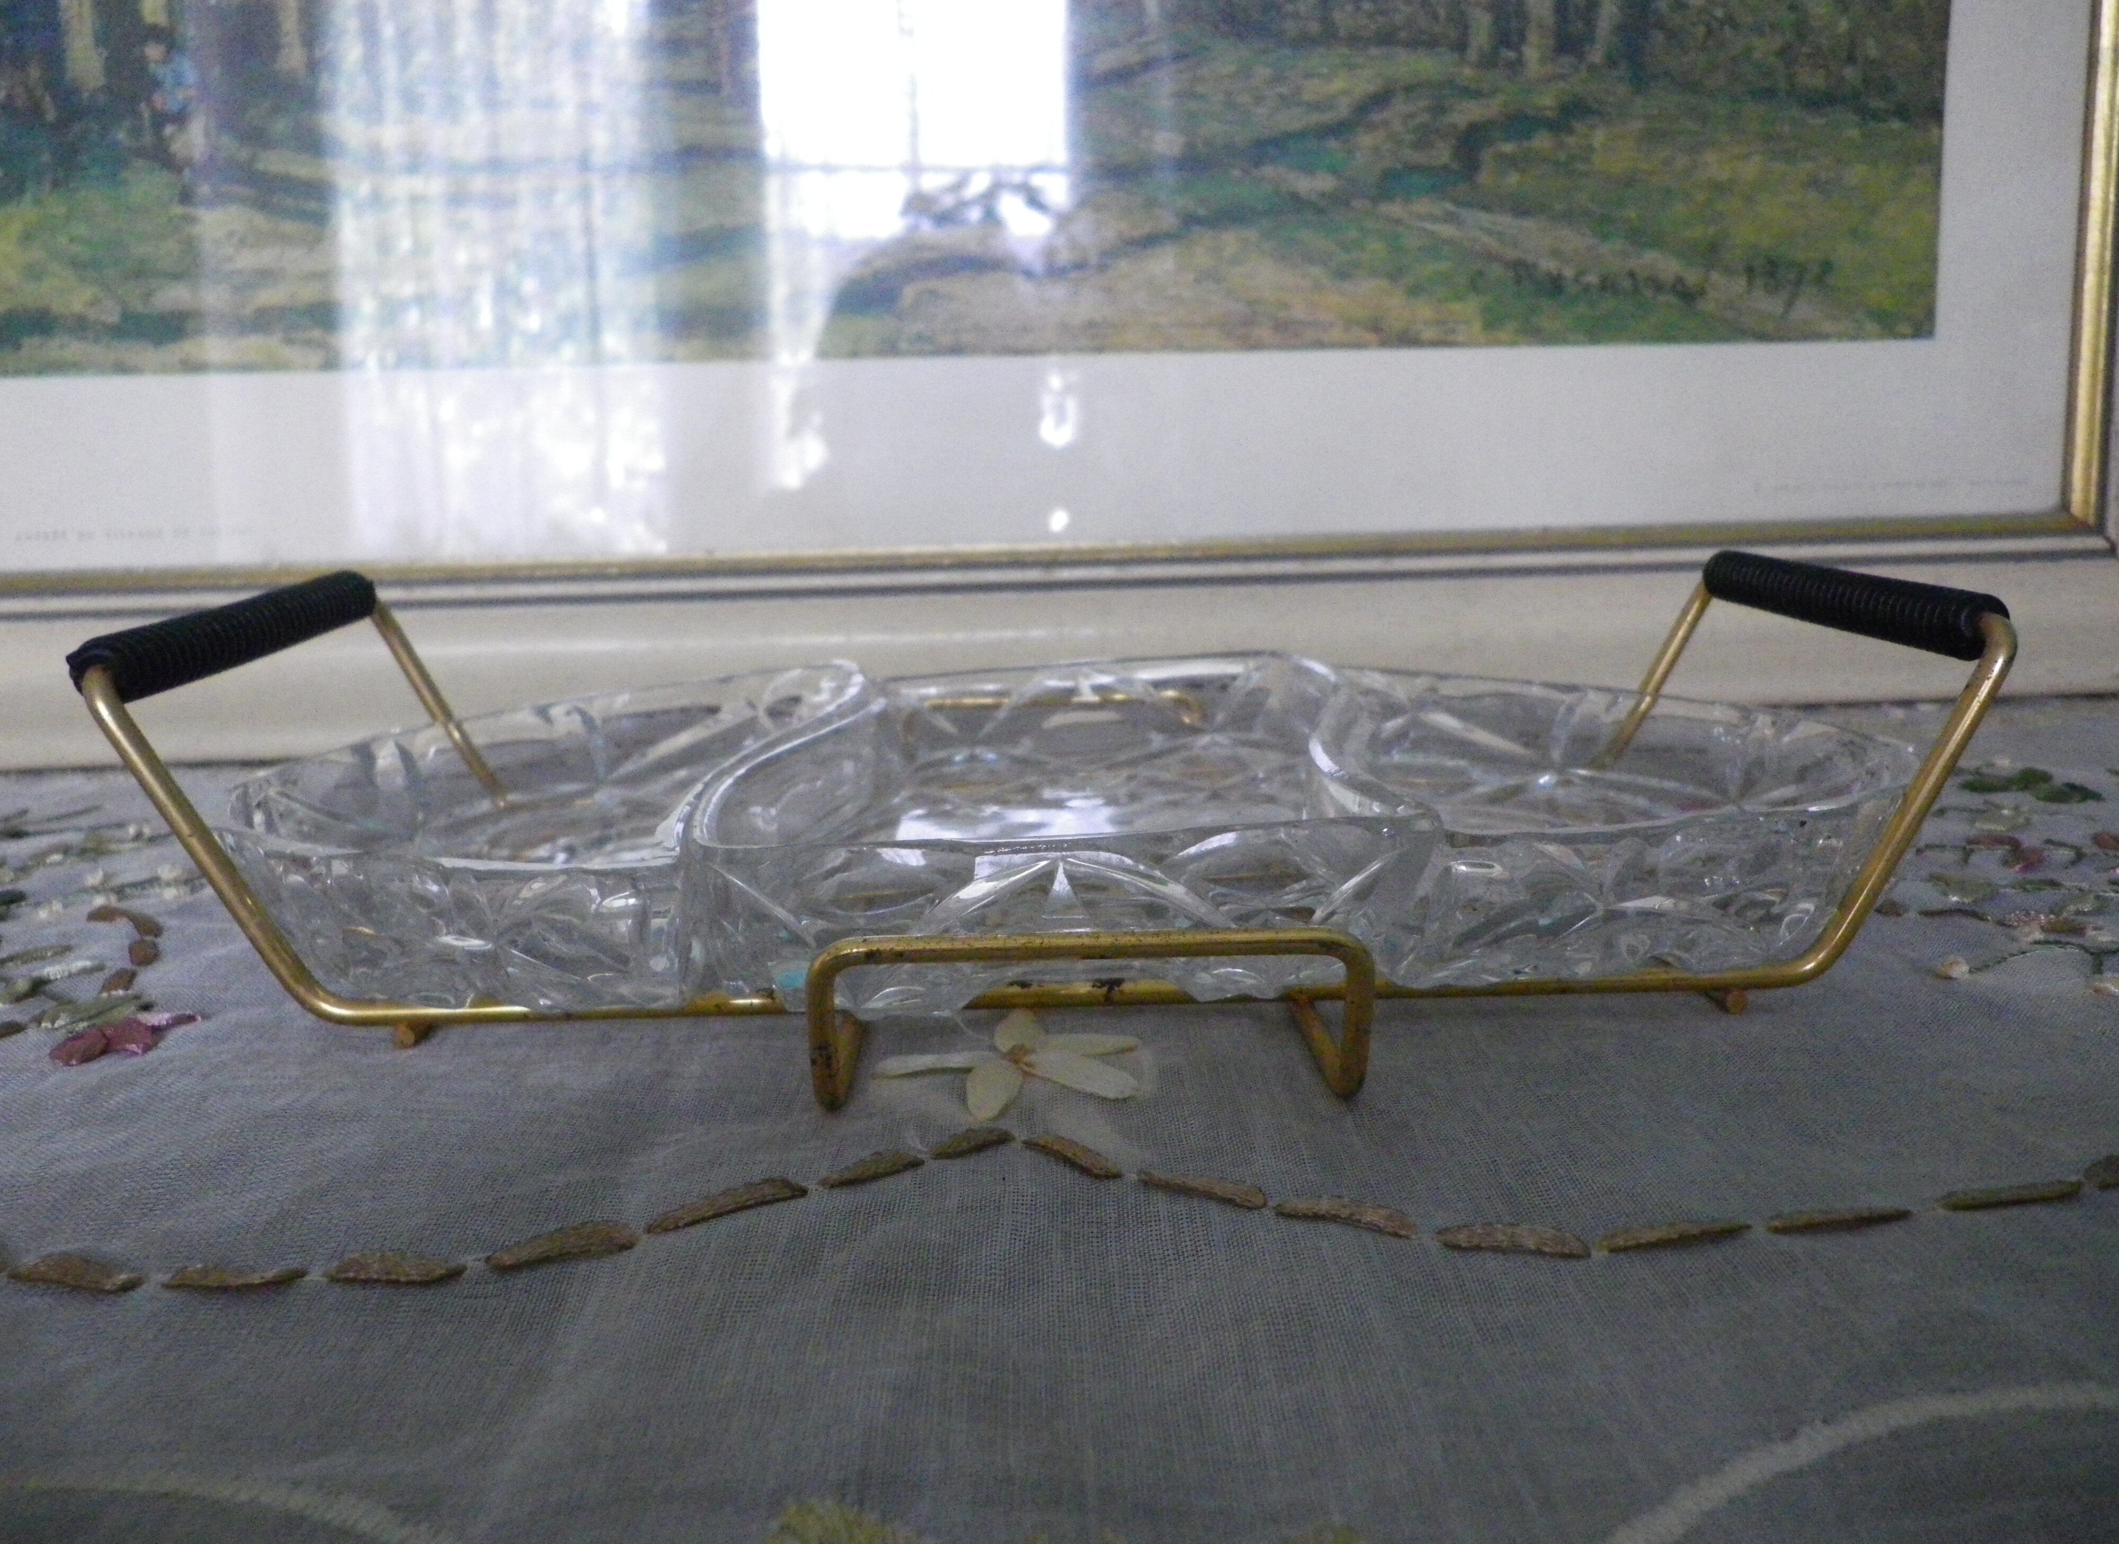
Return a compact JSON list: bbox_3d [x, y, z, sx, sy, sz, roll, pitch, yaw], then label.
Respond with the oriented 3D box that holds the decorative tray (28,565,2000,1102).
[{"bbox_3d":[0.001,-0.003,0.378,0.348,0.076,0.231,-1,11,-2],"label":"decorative tray"}]

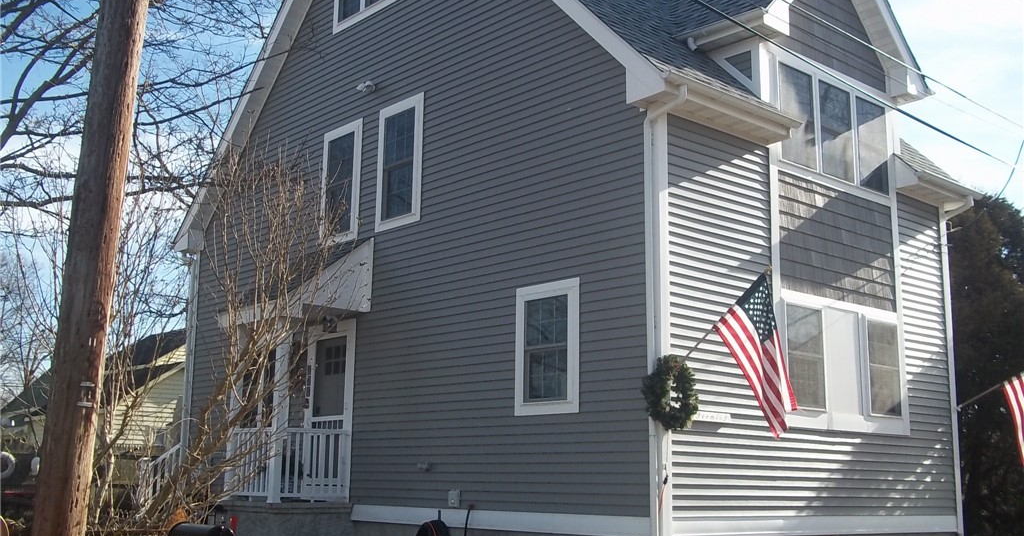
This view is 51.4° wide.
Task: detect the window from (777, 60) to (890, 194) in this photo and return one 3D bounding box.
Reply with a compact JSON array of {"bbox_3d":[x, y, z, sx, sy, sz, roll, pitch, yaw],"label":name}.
[{"bbox_3d":[3.875,-1.624,12.736,2.391,1.240,0.100,11,-15,-40],"label":"window"}]

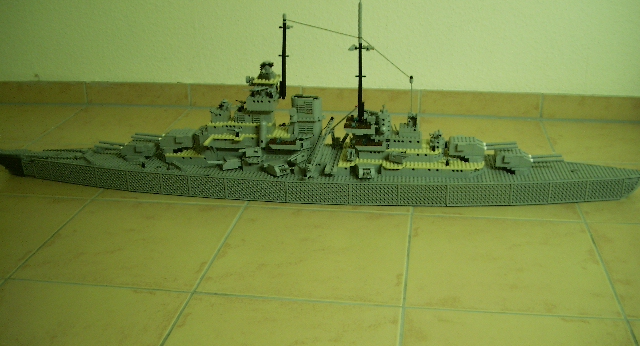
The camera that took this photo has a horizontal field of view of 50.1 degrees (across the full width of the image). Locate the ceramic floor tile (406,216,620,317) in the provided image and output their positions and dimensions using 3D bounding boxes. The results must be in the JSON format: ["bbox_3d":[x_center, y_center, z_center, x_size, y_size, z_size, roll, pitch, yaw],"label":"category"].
[{"bbox_3d":[0.312,0.152,1.174,0.328,0.009,0.328,2,22,8],"label":"ceramic floor tile"}]

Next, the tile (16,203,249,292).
[{"bbox_3d":[-0.337,0.126,1.271,0.328,0.009,0.328,2,22,8],"label":"tile"}]

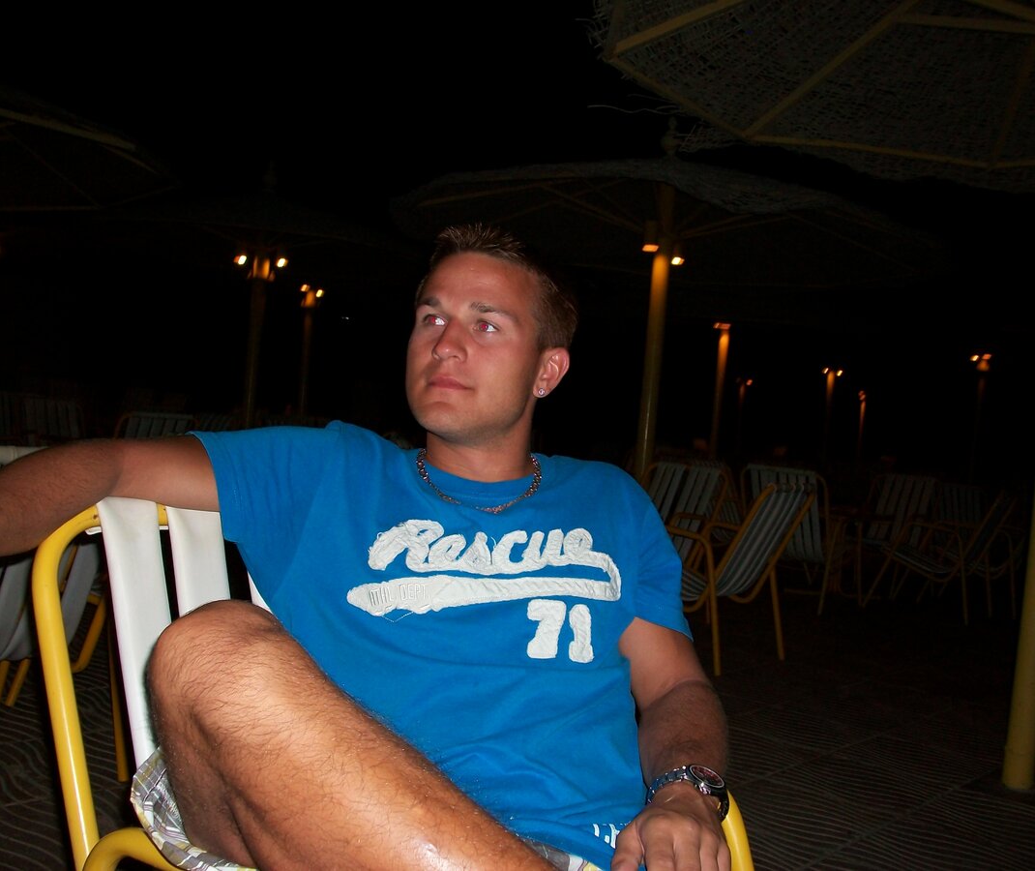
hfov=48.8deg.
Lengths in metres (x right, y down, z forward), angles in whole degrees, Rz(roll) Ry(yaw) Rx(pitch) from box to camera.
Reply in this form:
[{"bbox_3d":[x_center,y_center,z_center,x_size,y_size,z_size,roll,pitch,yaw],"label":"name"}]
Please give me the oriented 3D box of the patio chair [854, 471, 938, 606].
[{"bbox_3d":[2.492,0.674,7.541,0.580,0.820,0.750,6,2,30],"label":"patio chair"}]

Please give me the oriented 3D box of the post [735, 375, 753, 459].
[{"bbox_3d":[4.321,-0.195,22.252,0.280,2.067,0.280,5,2,0],"label":"post"}]

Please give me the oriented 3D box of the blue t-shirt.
[{"bbox_3d":[-0.082,0.239,1.290,0.510,0.540,0.290,-2,-18,-6],"label":"blue t-shirt"}]

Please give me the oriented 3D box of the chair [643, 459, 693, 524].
[{"bbox_3d":[0.694,0.549,6.005,0.580,0.820,0.750,7,2,37],"label":"chair"}]

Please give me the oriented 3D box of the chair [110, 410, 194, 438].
[{"bbox_3d":[-2.364,0.232,7.170,0.580,0.820,0.750,4,2,-30],"label":"chair"}]

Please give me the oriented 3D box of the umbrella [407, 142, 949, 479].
[{"bbox_3d":[0.756,-0.365,6.403,3.074,2.629,3.074,5,2,0],"label":"umbrella"}]

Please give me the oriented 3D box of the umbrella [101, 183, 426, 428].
[{"bbox_3d":[-2.078,-0.709,8.893,2.915,2.650,2.915,5,2,0],"label":"umbrella"}]

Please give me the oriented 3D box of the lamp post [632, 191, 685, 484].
[{"bbox_3d":[0.742,-0.217,6.408,0.260,2.332,0.260,5,2,0],"label":"lamp post"}]

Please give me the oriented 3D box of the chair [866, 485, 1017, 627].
[{"bbox_3d":[2.596,0.700,6.958,0.750,0.820,0.580,7,2,38],"label":"chair"}]

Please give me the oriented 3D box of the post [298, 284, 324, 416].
[{"bbox_3d":[-2.195,-0.520,11.656,0.260,2.099,0.260,5,2,0],"label":"post"}]

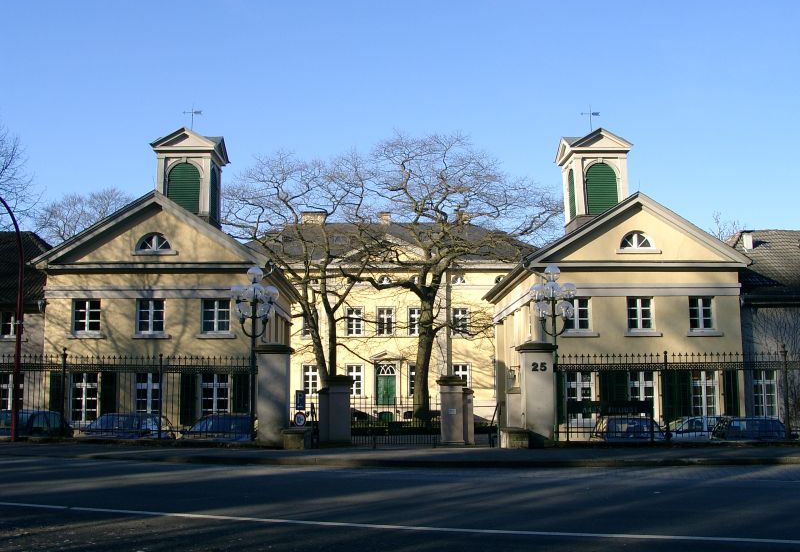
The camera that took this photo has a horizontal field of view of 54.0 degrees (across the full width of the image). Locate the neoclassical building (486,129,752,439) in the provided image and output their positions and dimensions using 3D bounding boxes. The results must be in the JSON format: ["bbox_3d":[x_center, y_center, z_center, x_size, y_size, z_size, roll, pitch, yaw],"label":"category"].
[{"bbox_3d":[9.660,0.256,39.039,9.200,14.750,13.400,0,-9,-1],"label":"neoclassical building"}]

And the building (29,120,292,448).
[{"bbox_3d":[-9.840,0.318,36.562,9.500,14.200,12.200,0,-9,-1],"label":"building"}]

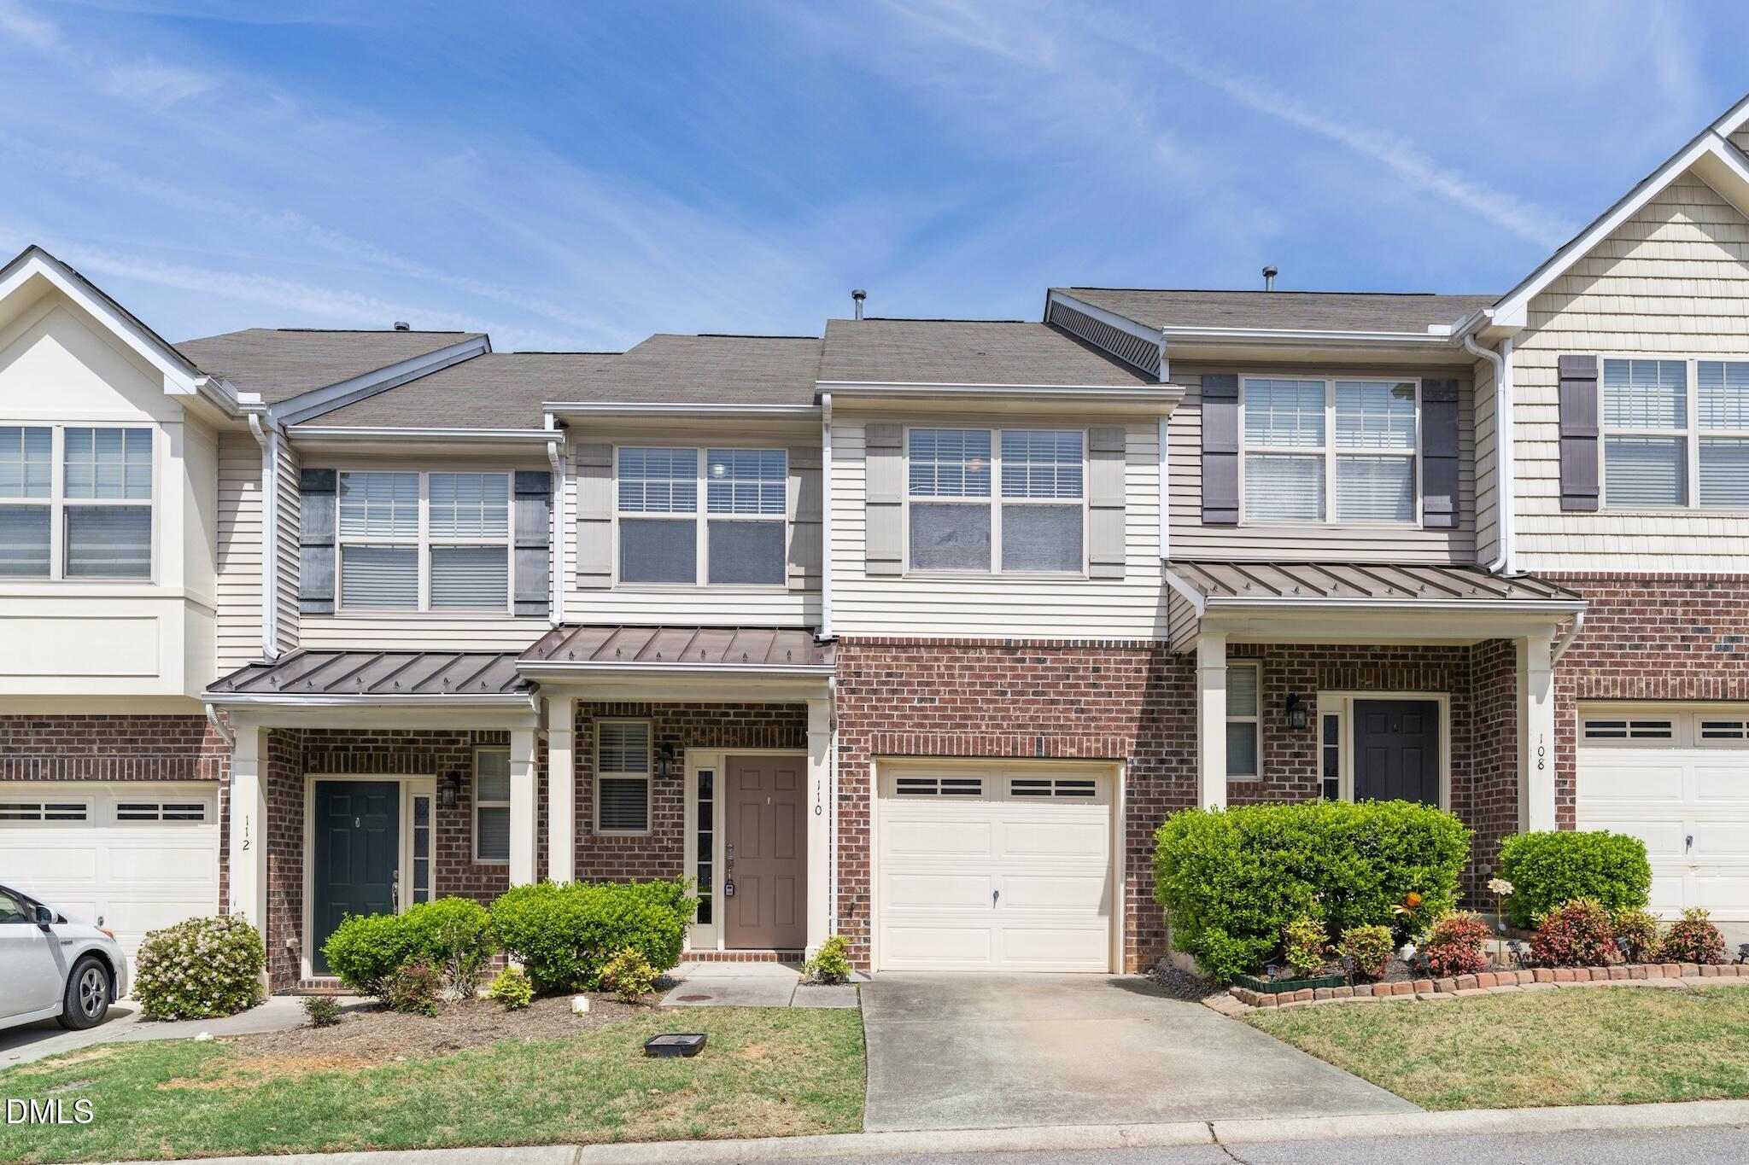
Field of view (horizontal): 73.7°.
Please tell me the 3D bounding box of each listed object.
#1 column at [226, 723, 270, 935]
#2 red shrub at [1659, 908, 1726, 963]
[{"bbox_3d":[-5.775,2.620,10.797,0.240,2.572,0.240,0,-1,-2],"label":"column"},{"bbox_3d":[6.746,2.886,9.611,0.540,0.440,0.510,0,-1,-2],"label":"red shrub"}]

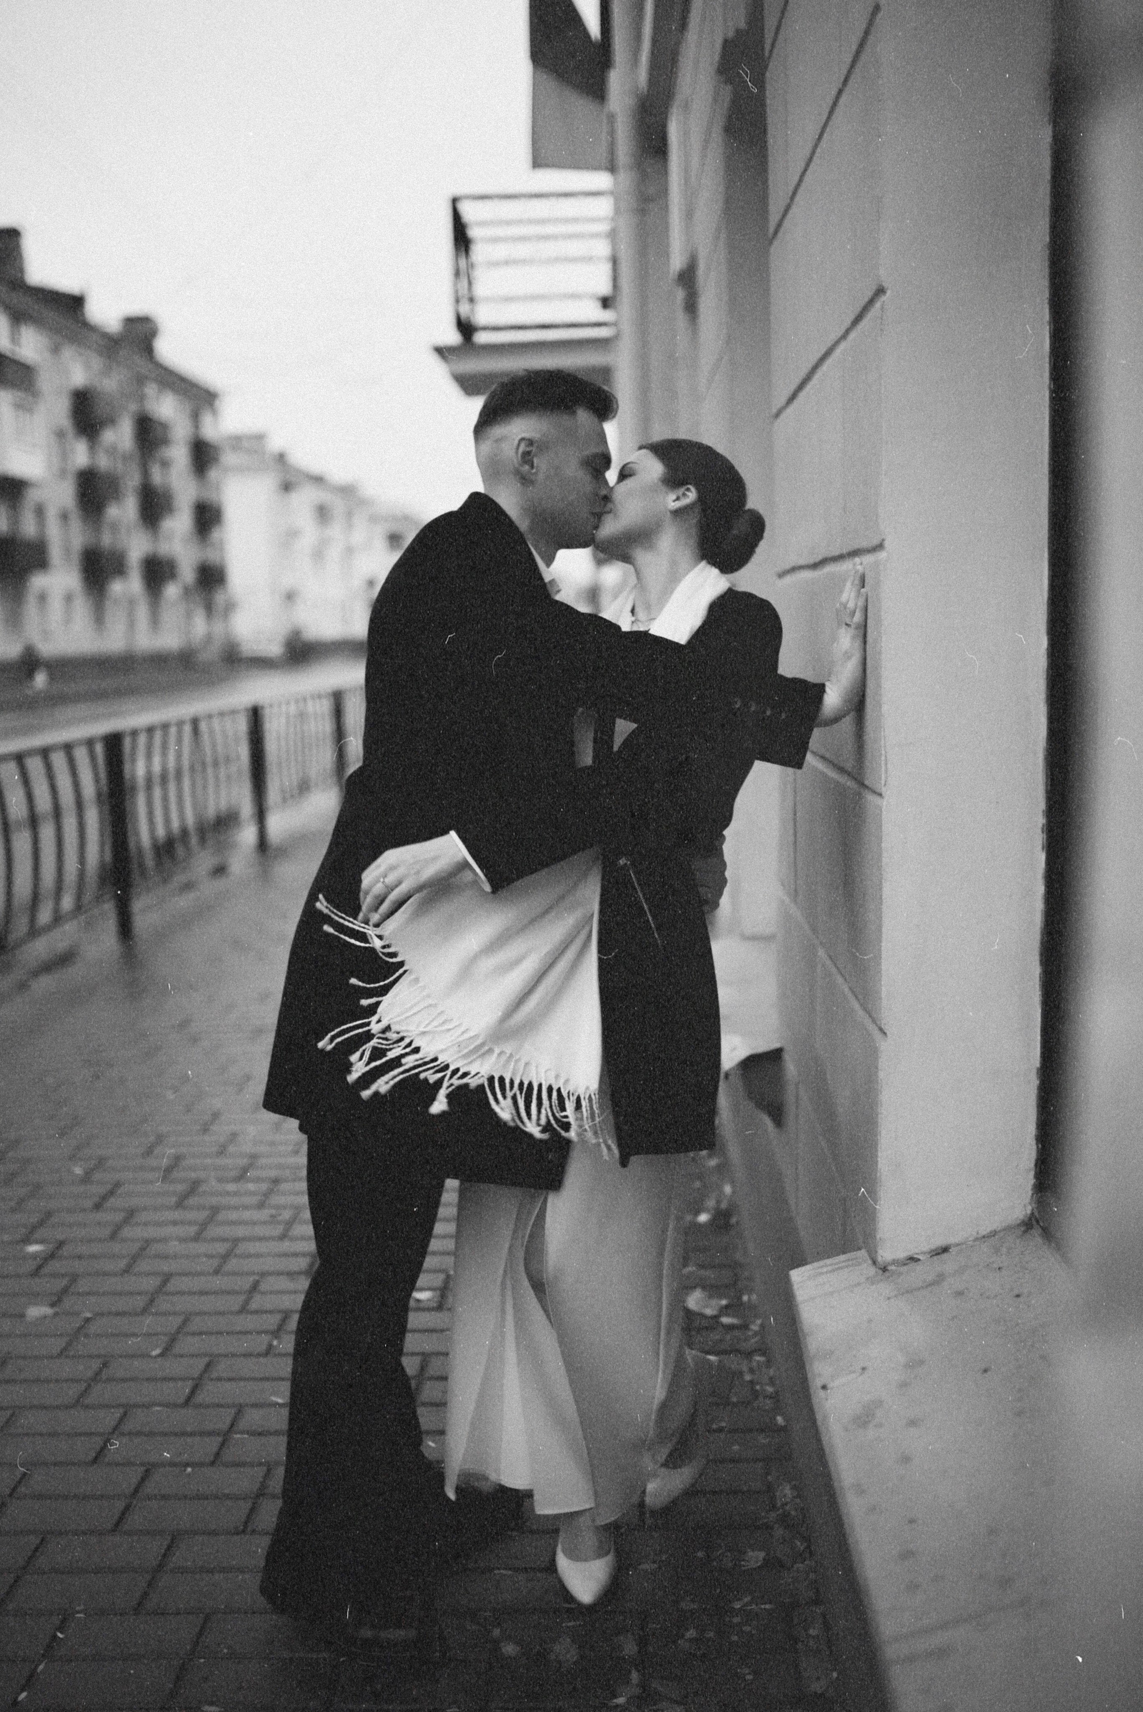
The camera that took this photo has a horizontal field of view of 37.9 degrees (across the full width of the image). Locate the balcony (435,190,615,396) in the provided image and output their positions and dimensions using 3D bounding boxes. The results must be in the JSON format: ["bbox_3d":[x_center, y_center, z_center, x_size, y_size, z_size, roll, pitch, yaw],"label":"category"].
[{"bbox_3d":[-0.279,-4.152,12.457,1.315,1.190,1.680,-2,8,1],"label":"balcony"}]

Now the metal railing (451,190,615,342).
[{"bbox_3d":[-0.212,-4.238,12.444,1.175,1.020,1.400,-2,8,1],"label":"metal railing"}]

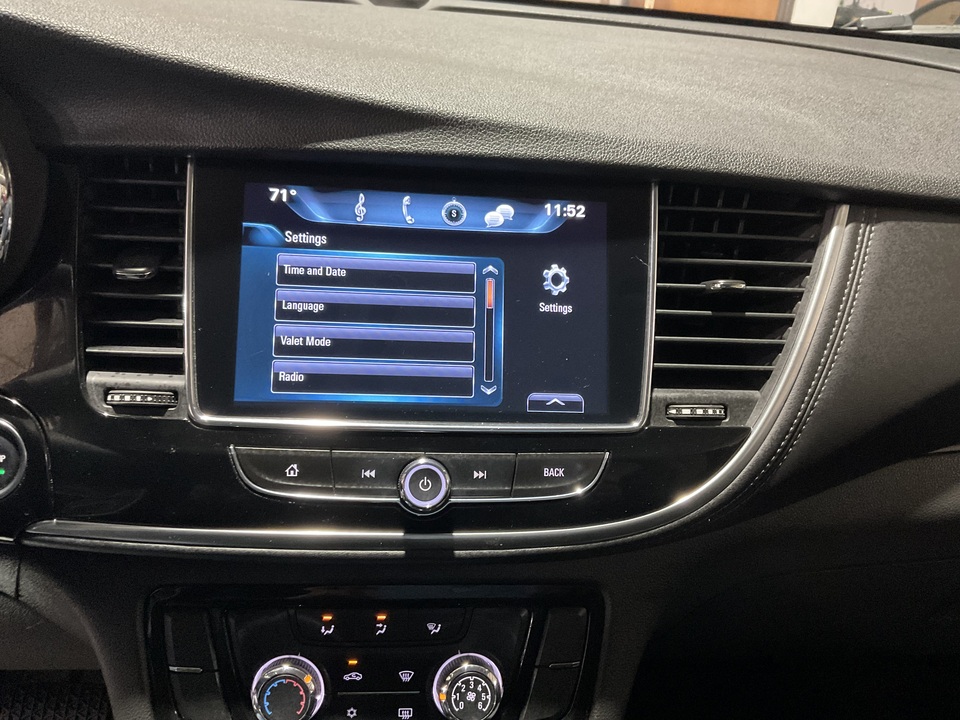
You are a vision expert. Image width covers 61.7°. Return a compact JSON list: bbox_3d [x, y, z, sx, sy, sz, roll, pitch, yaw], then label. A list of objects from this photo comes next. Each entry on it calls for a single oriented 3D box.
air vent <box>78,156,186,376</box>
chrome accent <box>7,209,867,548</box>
[{"bbox_3d":[-0.160,-0.043,0.374,0.054,0.106,0.030,2,-8,-6],"label":"air vent"},{"bbox_3d":[-0.004,0.001,0.379,0.386,0.178,0.040,2,-8,-6],"label":"chrome accent"}]

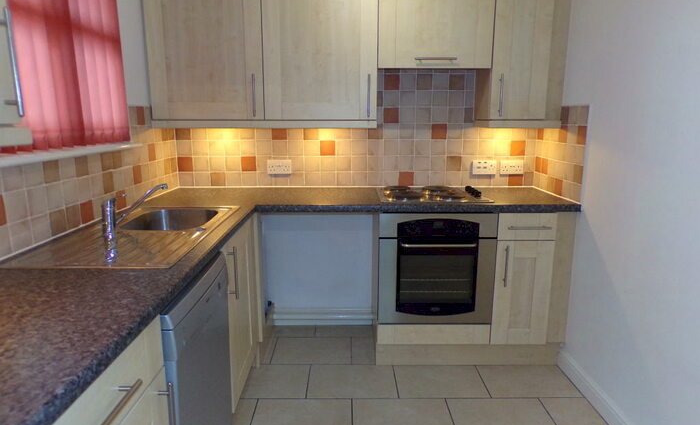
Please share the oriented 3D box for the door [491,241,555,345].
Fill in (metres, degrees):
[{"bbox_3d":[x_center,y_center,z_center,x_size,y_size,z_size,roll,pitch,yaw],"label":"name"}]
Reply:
[{"bbox_3d":[0.895,0.421,2.528,0.294,0.566,0.024,0,11,0],"label":"door"}]

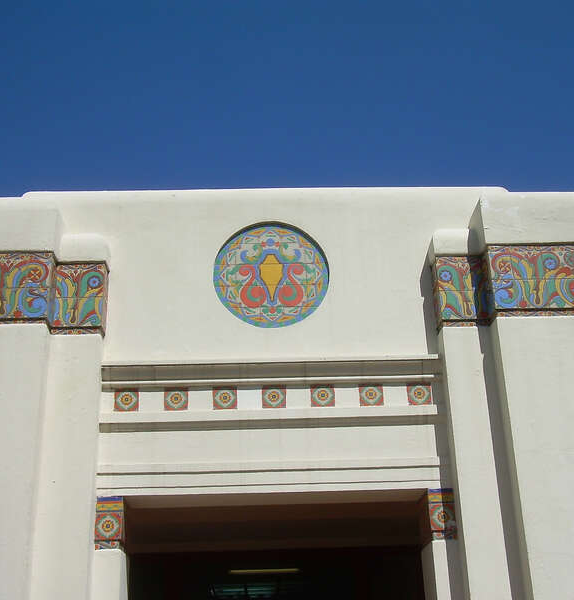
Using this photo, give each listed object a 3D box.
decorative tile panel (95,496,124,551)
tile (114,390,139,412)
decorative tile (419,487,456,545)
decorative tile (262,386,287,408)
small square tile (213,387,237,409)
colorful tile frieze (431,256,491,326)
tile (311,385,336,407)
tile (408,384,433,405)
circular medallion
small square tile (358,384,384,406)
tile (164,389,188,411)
[{"bbox_3d":[-1.055,1.339,5.250,0.157,0.307,0.060,-1,-22,-2],"label":"decorative tile panel"},{"bbox_3d":[-1.013,0.634,5.560,0.153,0.152,0.020,-1,-23,-2],"label":"tile"},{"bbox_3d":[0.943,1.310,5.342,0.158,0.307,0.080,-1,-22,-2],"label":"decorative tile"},{"bbox_3d":[-0.079,0.618,5.600,0.152,0.152,0.020,-1,-23,-2],"label":"decorative tile"},{"bbox_3d":[-0.405,0.649,5.807,0.157,0.157,0.025,-1,-21,-2],"label":"small square tile"},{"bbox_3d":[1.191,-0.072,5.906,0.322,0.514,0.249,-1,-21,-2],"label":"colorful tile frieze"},{"bbox_3d":[0.234,0.626,5.714,0.155,0.151,0.020,-1,-23,-2],"label":"tile"},{"bbox_3d":[0.885,0.628,5.856,0.157,0.157,0.025,-1,-21,-2],"label":"tile"},{"bbox_3d":[-0.102,-0.169,5.939,0.780,0.783,0.040,-1,-23,-2],"label":"circular medallion"},{"bbox_3d":[0.563,0.634,5.844,0.157,0.157,0.025,-1,-21,-2],"label":"small square tile"},{"bbox_3d":[-0.716,0.643,5.673,0.154,0.153,0.020,-1,-23,-2],"label":"tile"}]

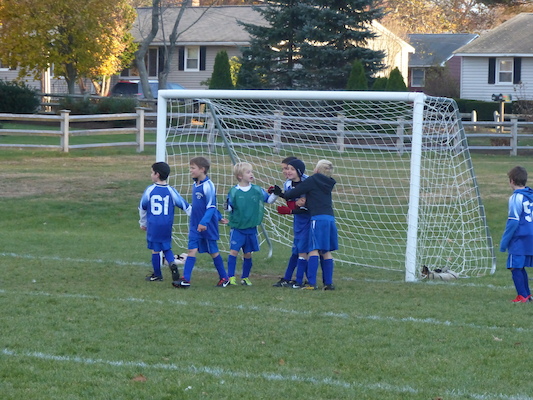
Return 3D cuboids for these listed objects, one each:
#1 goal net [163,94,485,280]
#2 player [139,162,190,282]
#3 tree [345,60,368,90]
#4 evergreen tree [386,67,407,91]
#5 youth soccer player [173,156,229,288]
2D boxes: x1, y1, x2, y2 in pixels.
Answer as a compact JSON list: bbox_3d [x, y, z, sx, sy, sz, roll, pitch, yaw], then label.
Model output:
[{"bbox_3d":[0.705,-0.187,34.036,3.800,2.030,1.700,3,2,41],"label":"goal net"},{"bbox_3d":[-1.056,0.228,31.100,0.500,1.230,0.420,1,2,-25],"label":"player"},{"bbox_3d":[3.333,-3.773,110.000,0.980,2.750,0.980,1,1,0],"label":"tree"},{"bbox_3d":[4.805,-3.678,111.000,0.900,2.500,0.900,1,1,0],"label":"evergreen tree"},{"bbox_3d":[-0.666,0.227,30.300,0.480,1.310,0.430,0,2,-39],"label":"youth soccer player"}]

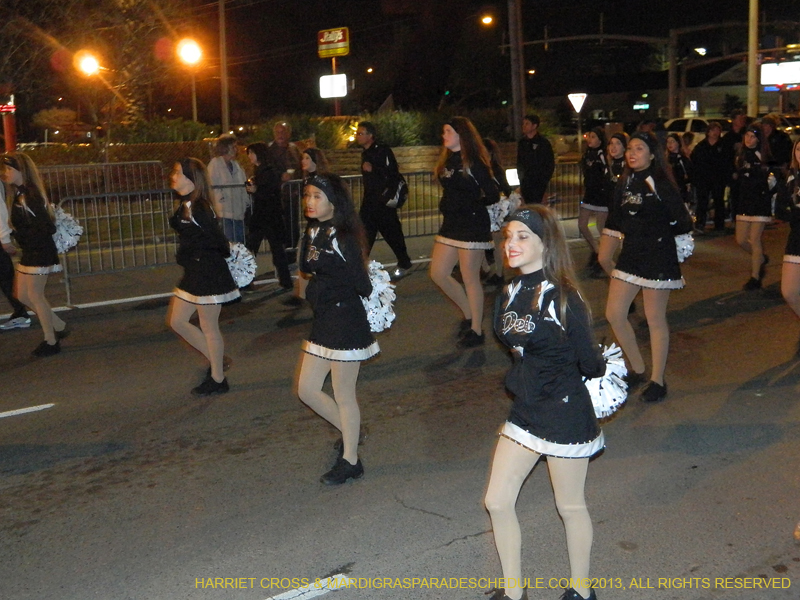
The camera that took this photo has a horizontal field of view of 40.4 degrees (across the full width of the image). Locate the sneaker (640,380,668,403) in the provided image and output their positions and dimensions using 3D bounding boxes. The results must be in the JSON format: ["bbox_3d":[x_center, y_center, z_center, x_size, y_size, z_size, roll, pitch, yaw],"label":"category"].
[{"bbox_3d":[1.690,0.608,7.212,0.100,0.115,0.260,9,14,43],"label":"sneaker"}]

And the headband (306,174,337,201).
[{"bbox_3d":[-0.391,-0.568,5.480,0.155,0.122,0.165,-2,10,0],"label":"headband"}]

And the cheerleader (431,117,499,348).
[{"bbox_3d":[0.508,-0.539,8.550,0.470,1.760,0.430,-9,12,-32],"label":"cheerleader"}]

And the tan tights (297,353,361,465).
[{"bbox_3d":[-0.383,0.566,5.824,0.330,0.640,0.270,-9,13,-37],"label":"tan tights"}]

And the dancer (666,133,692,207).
[{"bbox_3d":[3.165,-1.143,12.513,0.420,1.570,0.450,-10,14,-41],"label":"dancer"}]

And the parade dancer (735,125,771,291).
[{"bbox_3d":[3.515,-0.930,10.800,0.390,1.620,0.400,-10,13,-38],"label":"parade dancer"}]

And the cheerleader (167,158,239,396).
[{"bbox_3d":[-1.357,-0.166,7.500,0.430,1.630,0.410,-8,12,-30],"label":"cheerleader"}]

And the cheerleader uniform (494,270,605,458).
[{"bbox_3d":[0.565,0.243,4.101,0.350,0.690,0.410,-9,13,-37],"label":"cheerleader uniform"}]

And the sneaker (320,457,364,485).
[{"bbox_3d":[-0.303,0.900,5.720,0.245,0.112,0.097,-7,12,-27],"label":"sneaker"}]

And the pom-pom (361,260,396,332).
[{"bbox_3d":[-0.121,-0.019,5.839,0.270,0.380,0.280,-1,11,0],"label":"pom-pom"}]

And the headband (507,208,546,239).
[{"bbox_3d":[0.473,-0.278,4.000,0.160,0.115,0.150,-9,13,-34],"label":"headband"}]

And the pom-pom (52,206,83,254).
[{"bbox_3d":[-2.728,-0.569,8.886,0.280,0.380,0.280,-9,13,-37],"label":"pom-pom"}]

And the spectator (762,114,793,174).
[{"bbox_3d":[4.799,-1.550,14.172,0.520,1.690,0.360,7,13,37],"label":"spectator"}]

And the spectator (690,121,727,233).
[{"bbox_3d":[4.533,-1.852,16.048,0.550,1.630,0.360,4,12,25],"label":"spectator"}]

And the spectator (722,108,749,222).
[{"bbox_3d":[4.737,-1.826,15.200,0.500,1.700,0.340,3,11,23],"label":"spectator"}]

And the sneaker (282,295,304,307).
[{"bbox_3d":[-1.062,0.005,10.779,0.260,0.110,0.100,-9,13,-37],"label":"sneaker"}]

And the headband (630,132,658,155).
[{"bbox_3d":[1.519,-0.966,6.750,0.165,0.120,0.160,-10,13,-36],"label":"headband"}]

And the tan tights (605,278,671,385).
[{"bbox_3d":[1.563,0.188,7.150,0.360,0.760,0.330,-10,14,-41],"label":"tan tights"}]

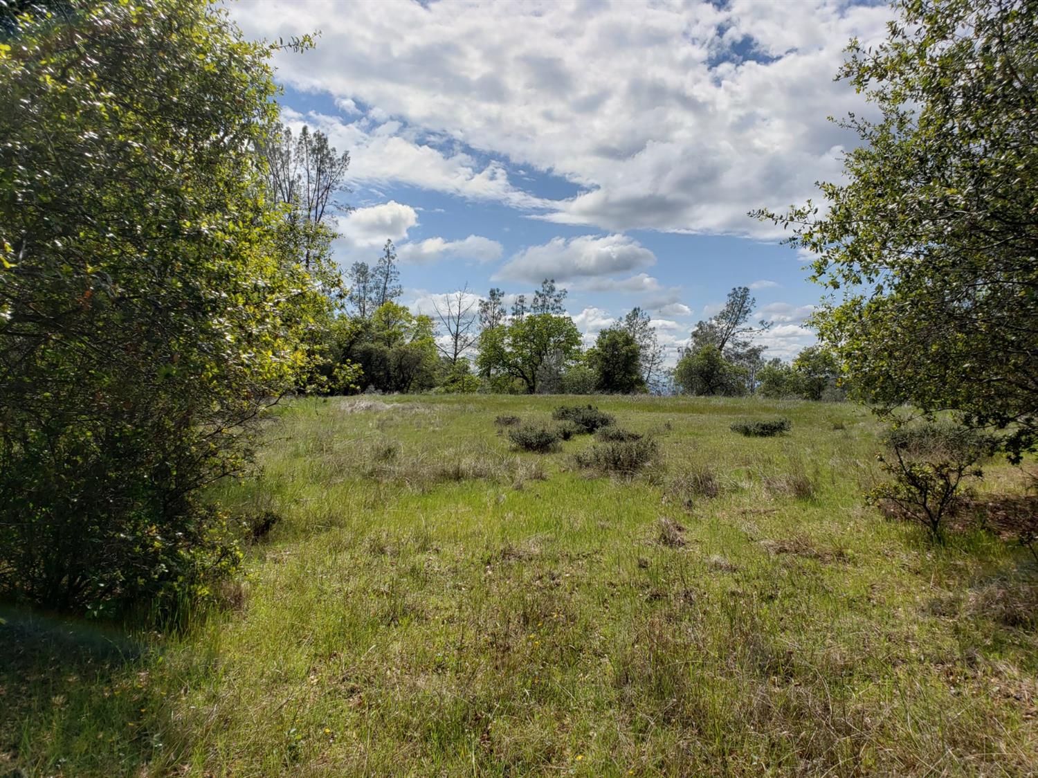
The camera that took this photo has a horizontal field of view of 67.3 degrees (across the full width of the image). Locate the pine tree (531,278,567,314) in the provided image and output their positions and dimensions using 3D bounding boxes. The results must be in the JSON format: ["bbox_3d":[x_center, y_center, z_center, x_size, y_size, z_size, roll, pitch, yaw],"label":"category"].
[{"bbox_3d":[2.658,-4.443,70.000,3.600,11.000,3.600,0,1,0],"label":"pine tree"}]

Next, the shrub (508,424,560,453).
[{"bbox_3d":[0.345,1.070,17.000,1.170,0.640,1.000,0,1,0],"label":"shrub"}]

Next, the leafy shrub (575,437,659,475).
[{"bbox_3d":[1.693,1.152,13.500,1.450,0.660,1.100,0,1,0],"label":"leafy shrub"}]

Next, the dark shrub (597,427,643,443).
[{"bbox_3d":[2.467,1.159,19.200,1.150,0.460,0.900,0,1,0],"label":"dark shrub"}]

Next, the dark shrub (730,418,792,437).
[{"bbox_3d":[6.678,1.063,21.500,1.680,0.520,1.200,0,1,0],"label":"dark shrub"}]

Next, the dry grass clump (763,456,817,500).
[{"bbox_3d":[3.585,1.179,10.300,0.680,0.540,0.550,0,1,0],"label":"dry grass clump"}]

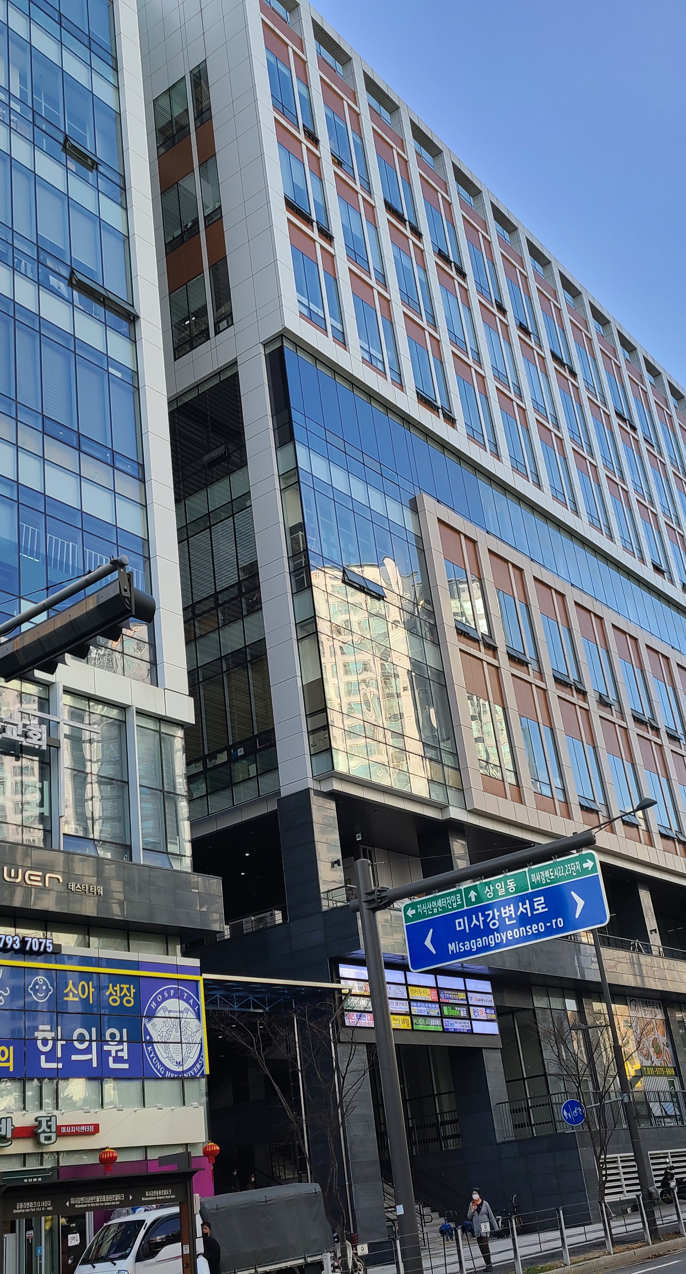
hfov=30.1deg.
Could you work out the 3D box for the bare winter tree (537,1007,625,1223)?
[{"bbox_3d":[5.603,10.995,29.023,2.000,5.336,2.000,-23,-28,31],"label":"bare winter tree"}]

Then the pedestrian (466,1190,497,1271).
[{"bbox_3d":[2.907,12.381,26.684,0.500,1.575,0.400,-18,-26,22],"label":"pedestrian"}]

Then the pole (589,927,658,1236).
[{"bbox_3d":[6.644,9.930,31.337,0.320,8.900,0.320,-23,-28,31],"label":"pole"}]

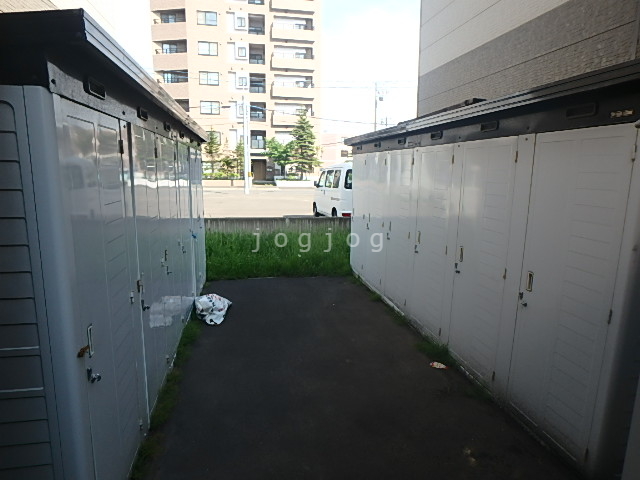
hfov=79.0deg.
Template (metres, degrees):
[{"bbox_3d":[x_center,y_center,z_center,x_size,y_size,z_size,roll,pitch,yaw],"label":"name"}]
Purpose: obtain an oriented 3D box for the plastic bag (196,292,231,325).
[{"bbox_3d":[-1.157,0.741,4.199,0.400,0.250,0.340,-2,10,-14],"label":"plastic bag"}]

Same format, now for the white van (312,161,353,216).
[{"bbox_3d":[0.820,-1.540,12.650,1.480,1.880,3.420,-2,10,-15],"label":"white van"}]

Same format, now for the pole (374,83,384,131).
[{"bbox_3d":[7.018,-13.061,48.074,1.000,12.188,0.500,1,10,0],"label":"pole"}]

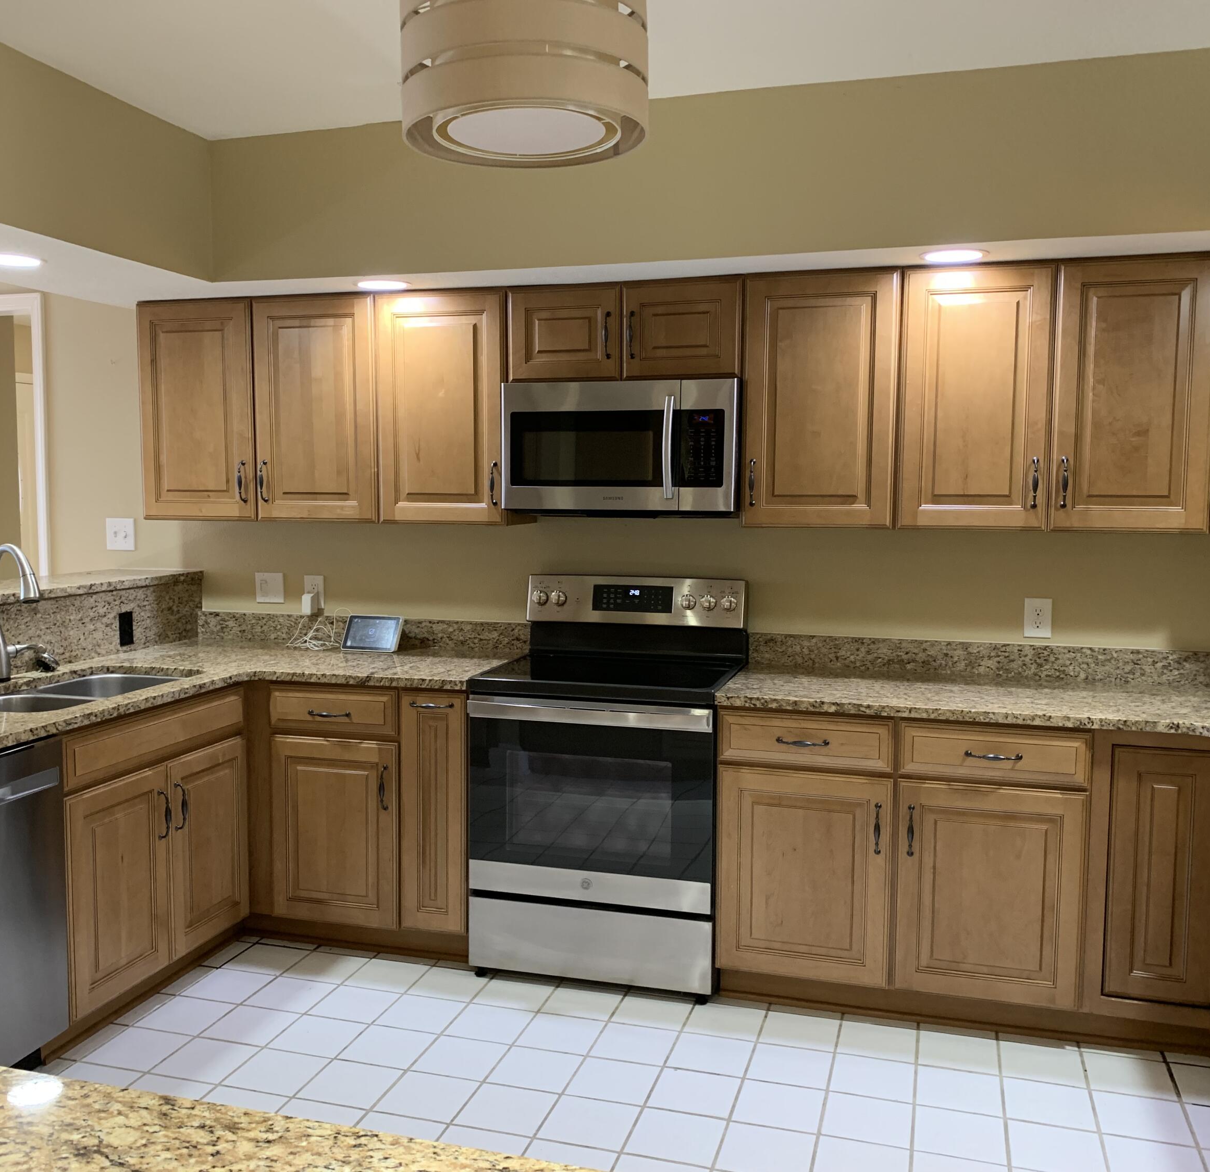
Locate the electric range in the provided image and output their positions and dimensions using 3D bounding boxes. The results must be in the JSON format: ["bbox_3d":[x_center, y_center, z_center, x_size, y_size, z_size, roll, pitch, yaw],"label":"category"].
[{"bbox_3d":[0.025,0.587,3.730,0.757,1.193,0.685,2,5,16],"label":"electric range"}]

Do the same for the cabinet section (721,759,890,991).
[{"bbox_3d":[0.625,0.793,3.535,0.488,0.591,0.520,2,5,16],"label":"cabinet section"}]

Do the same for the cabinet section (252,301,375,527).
[{"bbox_3d":[-0.937,-0.605,4.105,0.455,0.757,0.310,2,5,16],"label":"cabinet section"}]

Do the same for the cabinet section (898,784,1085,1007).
[{"bbox_3d":[1.100,0.807,3.398,0.483,0.591,0.520,2,5,16],"label":"cabinet section"}]

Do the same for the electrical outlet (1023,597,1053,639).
[{"bbox_3d":[1.372,0.104,3.721,0.079,0.122,0.012,2,5,16],"label":"electrical outlet"}]

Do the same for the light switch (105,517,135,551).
[{"bbox_3d":[-1.893,-0.202,4.592,0.124,0.123,0.012,2,5,16],"label":"light switch"}]

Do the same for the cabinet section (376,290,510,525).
[{"bbox_3d":[-0.494,-0.596,3.989,0.450,0.759,0.329,2,5,16],"label":"cabinet section"}]

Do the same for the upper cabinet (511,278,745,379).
[{"bbox_3d":[0.099,-0.815,3.851,0.757,0.305,0.330,2,5,16],"label":"upper cabinet"}]

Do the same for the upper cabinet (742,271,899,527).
[{"bbox_3d":[0.682,-0.560,3.652,0.456,0.759,0.329,2,5,16],"label":"upper cabinet"}]

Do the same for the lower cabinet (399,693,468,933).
[{"bbox_3d":[-0.448,0.683,3.909,0.225,0.759,0.598,2,5,16],"label":"lower cabinet"}]

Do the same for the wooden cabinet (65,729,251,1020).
[{"bbox_3d":[-1.539,0.791,3.459,0.593,0.601,0.802,2,5,16],"label":"wooden cabinet"}]

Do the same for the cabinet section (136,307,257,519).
[{"bbox_3d":[-1.381,-0.618,4.234,0.453,0.757,0.310,2,5,16],"label":"cabinet section"}]

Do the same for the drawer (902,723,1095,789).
[{"bbox_3d":[1.128,0.440,3.439,0.497,0.150,0.550,2,5,16],"label":"drawer"}]

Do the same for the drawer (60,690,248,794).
[{"bbox_3d":[-1.481,0.414,3.409,0.477,0.147,0.797,2,5,16],"label":"drawer"}]

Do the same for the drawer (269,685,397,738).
[{"bbox_3d":[-0.786,0.374,3.929,0.443,0.145,0.496,2,5,16],"label":"drawer"}]

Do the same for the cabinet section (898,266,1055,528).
[{"bbox_3d":[1.103,-0.546,3.514,0.417,0.757,0.310,2,5,16],"label":"cabinet section"}]

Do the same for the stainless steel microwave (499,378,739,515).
[{"bbox_3d":[0.087,-0.443,3.844,0.757,0.420,0.410,2,5,16],"label":"stainless steel microwave"}]

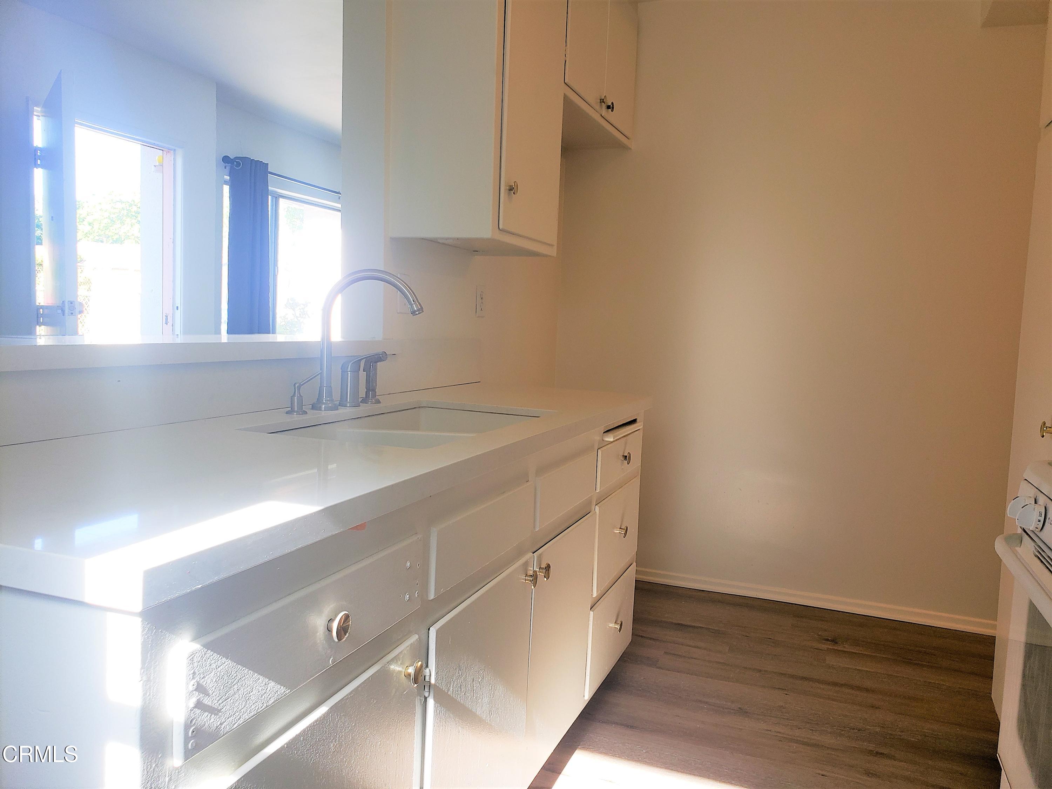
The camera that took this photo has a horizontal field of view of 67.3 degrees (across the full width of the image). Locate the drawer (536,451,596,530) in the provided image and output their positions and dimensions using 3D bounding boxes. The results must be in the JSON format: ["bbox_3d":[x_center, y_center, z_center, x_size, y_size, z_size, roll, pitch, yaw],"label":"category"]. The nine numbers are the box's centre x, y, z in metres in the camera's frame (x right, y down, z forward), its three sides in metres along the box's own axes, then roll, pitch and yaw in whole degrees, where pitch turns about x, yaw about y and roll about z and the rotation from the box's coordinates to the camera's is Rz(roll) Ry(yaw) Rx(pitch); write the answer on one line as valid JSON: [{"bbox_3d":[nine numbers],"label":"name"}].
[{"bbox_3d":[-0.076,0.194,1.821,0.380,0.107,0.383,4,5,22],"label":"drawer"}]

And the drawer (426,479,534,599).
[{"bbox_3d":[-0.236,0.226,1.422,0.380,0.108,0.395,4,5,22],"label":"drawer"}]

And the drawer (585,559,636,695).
[{"bbox_3d":[0.052,0.630,2.267,0.420,0.234,0.447,4,5,22],"label":"drawer"}]

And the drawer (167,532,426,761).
[{"bbox_3d":[-0.425,0.259,1.006,0.420,0.111,0.446,4,5,22],"label":"drawer"}]

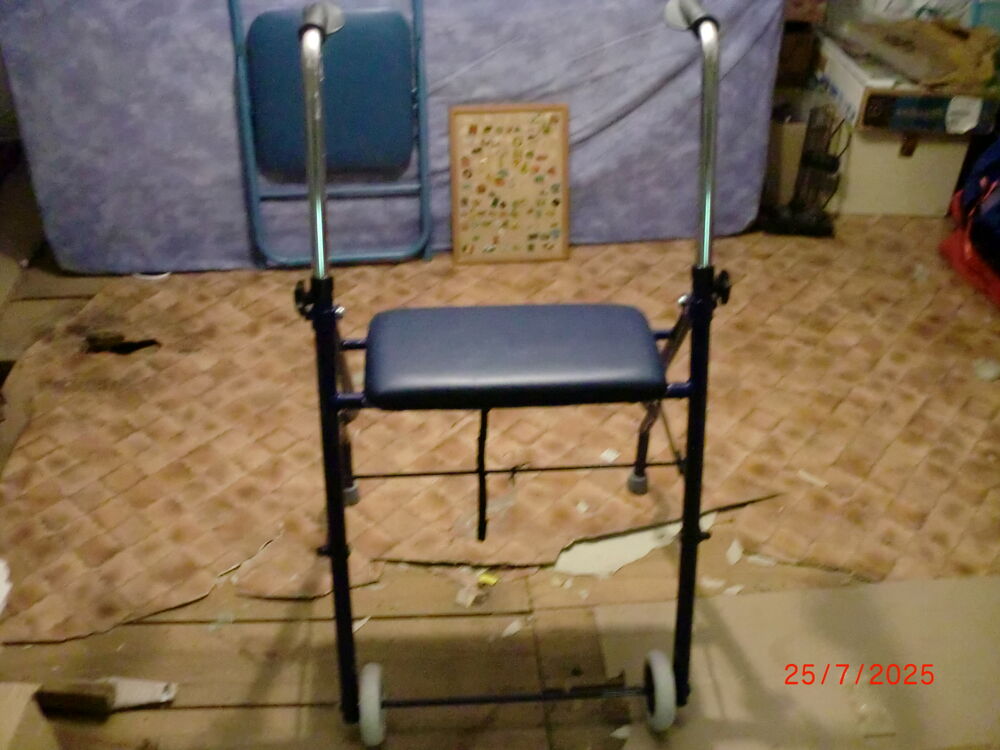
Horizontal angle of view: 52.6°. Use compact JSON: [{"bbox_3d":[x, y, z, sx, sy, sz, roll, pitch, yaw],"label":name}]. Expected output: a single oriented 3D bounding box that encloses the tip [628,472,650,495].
[{"bbox_3d":[0.273,0.207,1.975,0.039,0.041,0.039,2,39,0],"label":"tip"}]

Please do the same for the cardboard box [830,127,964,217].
[{"bbox_3d":[1.106,-0.654,2.906,0.315,0.255,0.330,1,39,-1],"label":"cardboard box"}]

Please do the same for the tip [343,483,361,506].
[{"bbox_3d":[-0.286,0.223,1.927,0.039,0.041,0.039,2,39,0],"label":"tip"}]

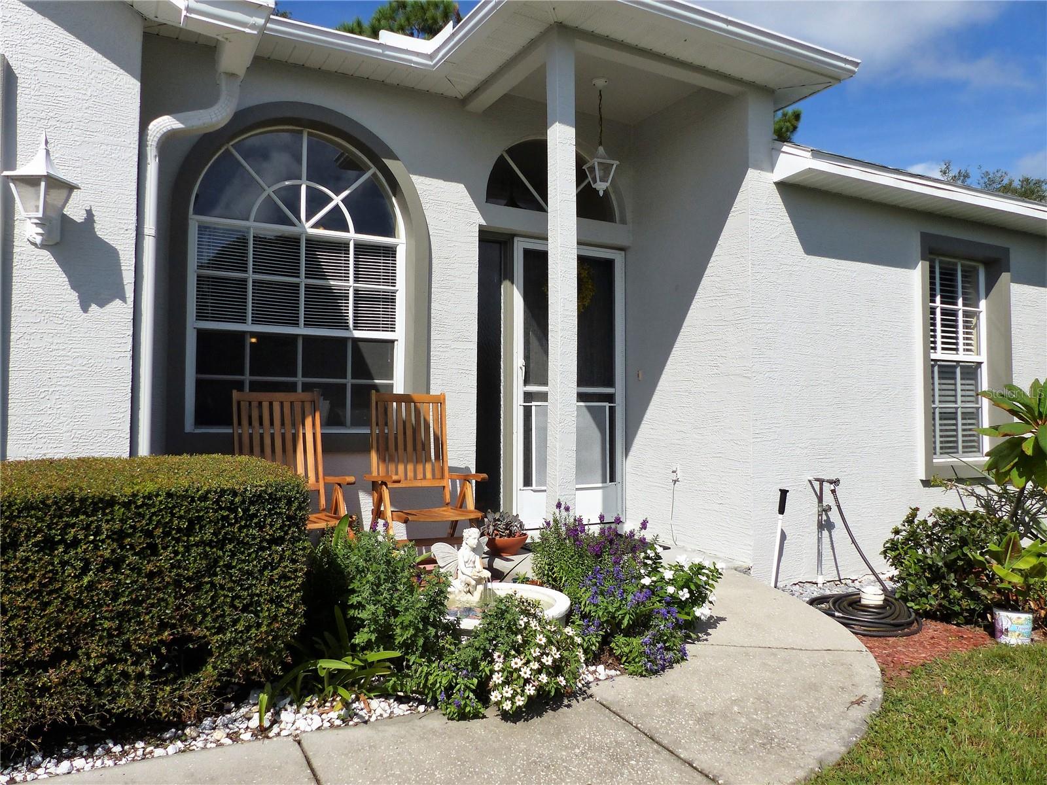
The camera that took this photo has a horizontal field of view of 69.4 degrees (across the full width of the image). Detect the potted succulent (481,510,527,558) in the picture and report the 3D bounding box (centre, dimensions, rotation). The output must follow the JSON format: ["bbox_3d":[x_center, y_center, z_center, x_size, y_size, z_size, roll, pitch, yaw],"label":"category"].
[{"bbox_3d":[-0.122,0.914,4.930,0.300,0.290,0.300,0,-2,0],"label":"potted succulent"}]

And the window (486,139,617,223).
[{"bbox_3d":[0.214,-1.573,5.530,1.140,0.550,0.080,1,-2,-28],"label":"window"}]

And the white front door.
[{"bbox_3d":[0.356,-0.055,5.595,0.956,2.080,0.070,1,-2,-28],"label":"white front door"}]

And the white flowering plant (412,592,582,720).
[{"bbox_3d":[-0.091,0.857,2.600,0.560,0.350,0.480,0,-2,-2],"label":"white flowering plant"}]

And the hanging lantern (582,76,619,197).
[{"bbox_3d":[0.520,-1.702,5.076,0.200,0.790,0.200,1,-2,-20],"label":"hanging lantern"}]

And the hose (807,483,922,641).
[{"bbox_3d":[1.810,0.872,4.202,0.590,0.620,1.150,0,-2,14],"label":"hose"}]

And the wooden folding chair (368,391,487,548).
[{"bbox_3d":[-0.559,0.518,4.326,0.570,1.040,0.640,1,-2,-28],"label":"wooden folding chair"}]

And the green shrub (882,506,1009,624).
[{"bbox_3d":[2.450,0.953,4.370,0.720,0.600,0.660,1,-2,-29],"label":"green shrub"}]

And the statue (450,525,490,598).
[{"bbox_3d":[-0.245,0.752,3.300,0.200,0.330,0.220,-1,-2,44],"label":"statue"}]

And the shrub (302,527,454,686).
[{"bbox_3d":[-0.570,0.786,2.970,0.570,0.510,0.500,1,-2,-11],"label":"shrub"}]

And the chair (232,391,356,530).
[{"bbox_3d":[-1.234,0.505,3.933,0.590,1.050,0.780,1,-2,-29],"label":"chair"}]

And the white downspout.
[{"bbox_3d":[-1.395,-0.125,3.141,0.340,2.340,0.360,1,-2,-29],"label":"white downspout"}]

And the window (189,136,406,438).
[{"bbox_3d":[-1.368,-0.699,4.702,1.320,1.890,0.100,1,-2,-29],"label":"window"}]

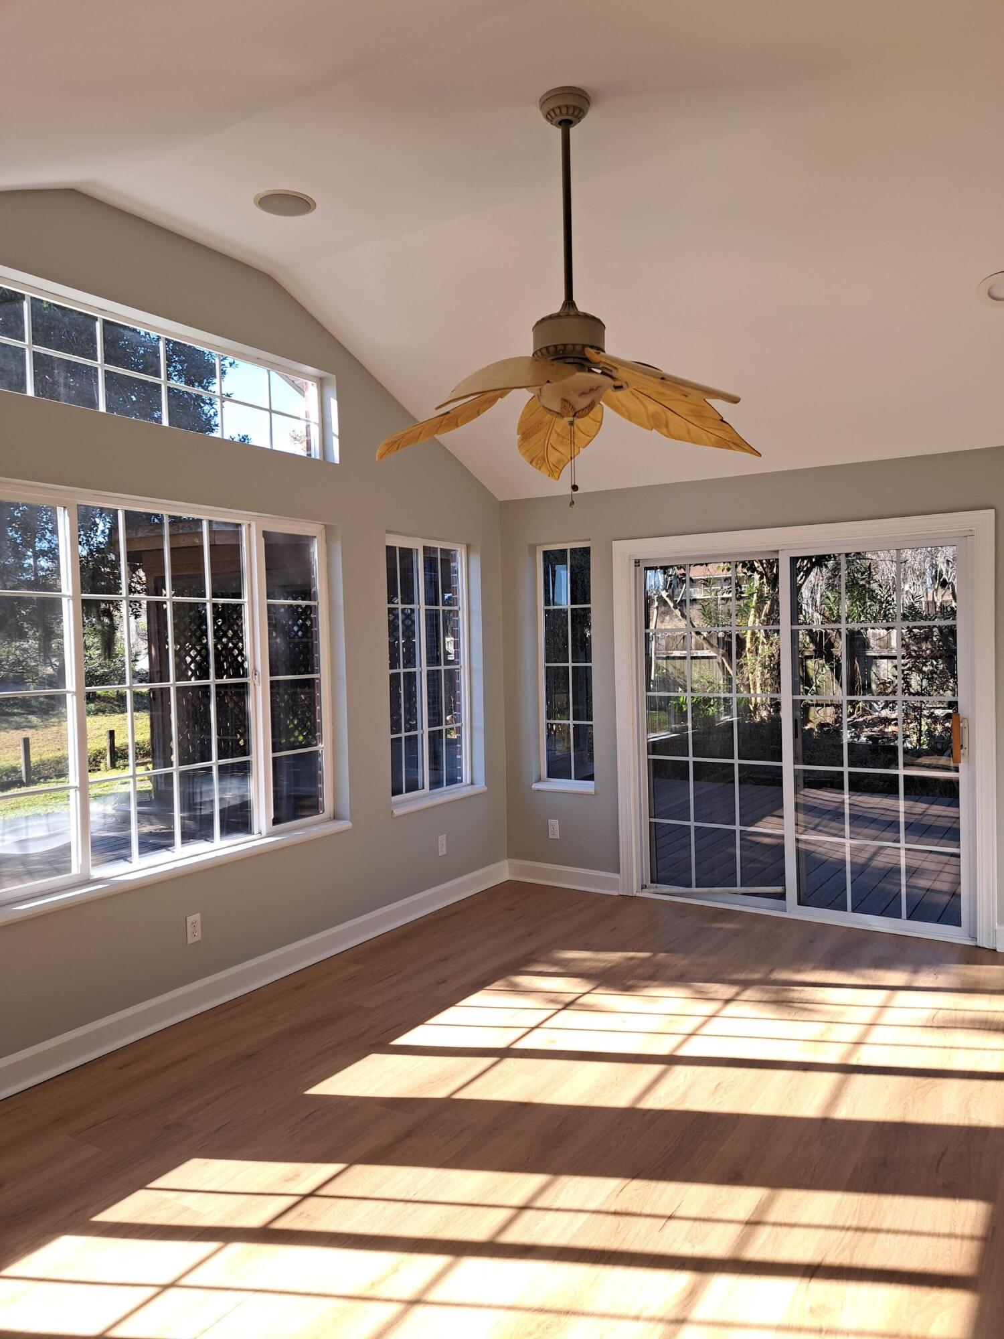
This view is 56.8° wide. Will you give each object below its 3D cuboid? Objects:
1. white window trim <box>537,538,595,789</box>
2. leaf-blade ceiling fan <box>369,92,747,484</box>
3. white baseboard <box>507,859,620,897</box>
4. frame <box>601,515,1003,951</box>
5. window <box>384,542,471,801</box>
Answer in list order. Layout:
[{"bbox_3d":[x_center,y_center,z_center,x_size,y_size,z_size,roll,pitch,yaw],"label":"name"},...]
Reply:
[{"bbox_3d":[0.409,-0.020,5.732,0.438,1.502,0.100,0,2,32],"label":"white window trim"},{"bbox_3d":[0.211,-1.157,2.902,1.300,1.251,1.300,0,2,32],"label":"leaf-blade ceiling fan"},{"bbox_3d":[0.367,1.277,5.705,0.773,0.133,0.018,0,2,32],"label":"white baseboard"},{"bbox_3d":[1.533,0.292,4.978,1.982,2.095,0.130,0,2,32],"label":"frame"},{"bbox_3d":[-0.428,-0.003,5.341,0.100,1.484,0.888,0,2,32],"label":"window"}]

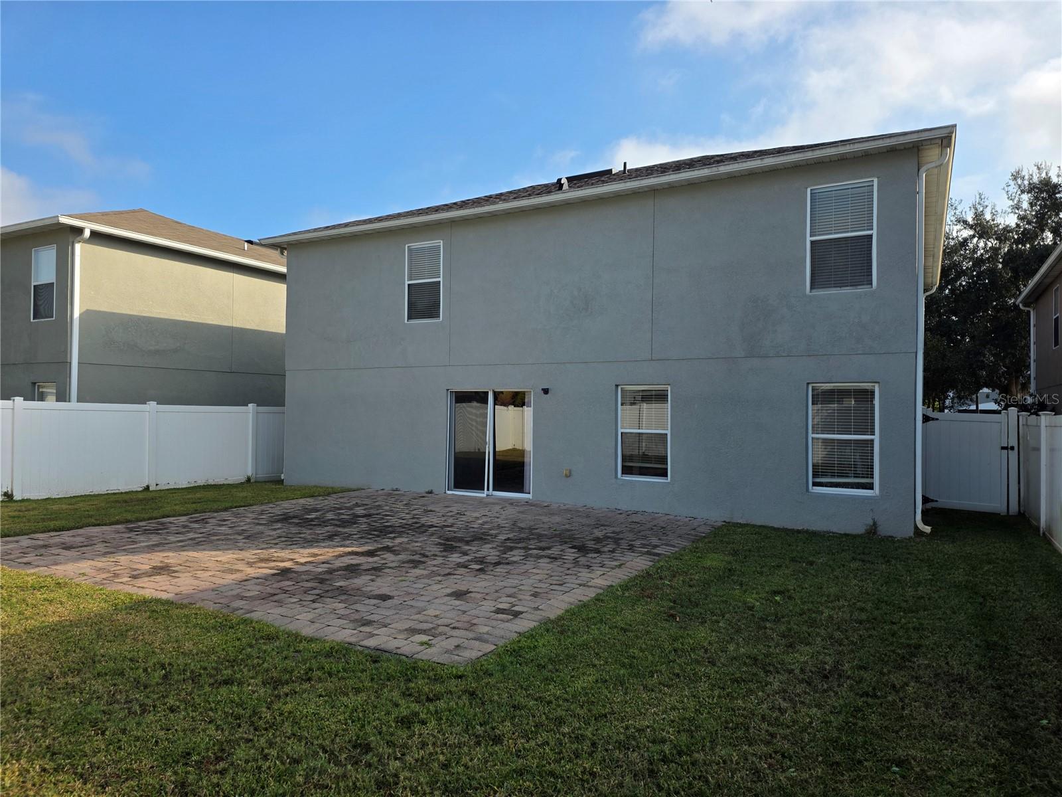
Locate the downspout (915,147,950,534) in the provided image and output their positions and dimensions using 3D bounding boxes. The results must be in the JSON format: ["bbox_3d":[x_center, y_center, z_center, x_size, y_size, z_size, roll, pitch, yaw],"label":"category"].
[{"bbox_3d":[5.567,-0.783,9.788,0.380,5.310,0.090,0,-1,29],"label":"downspout"}]

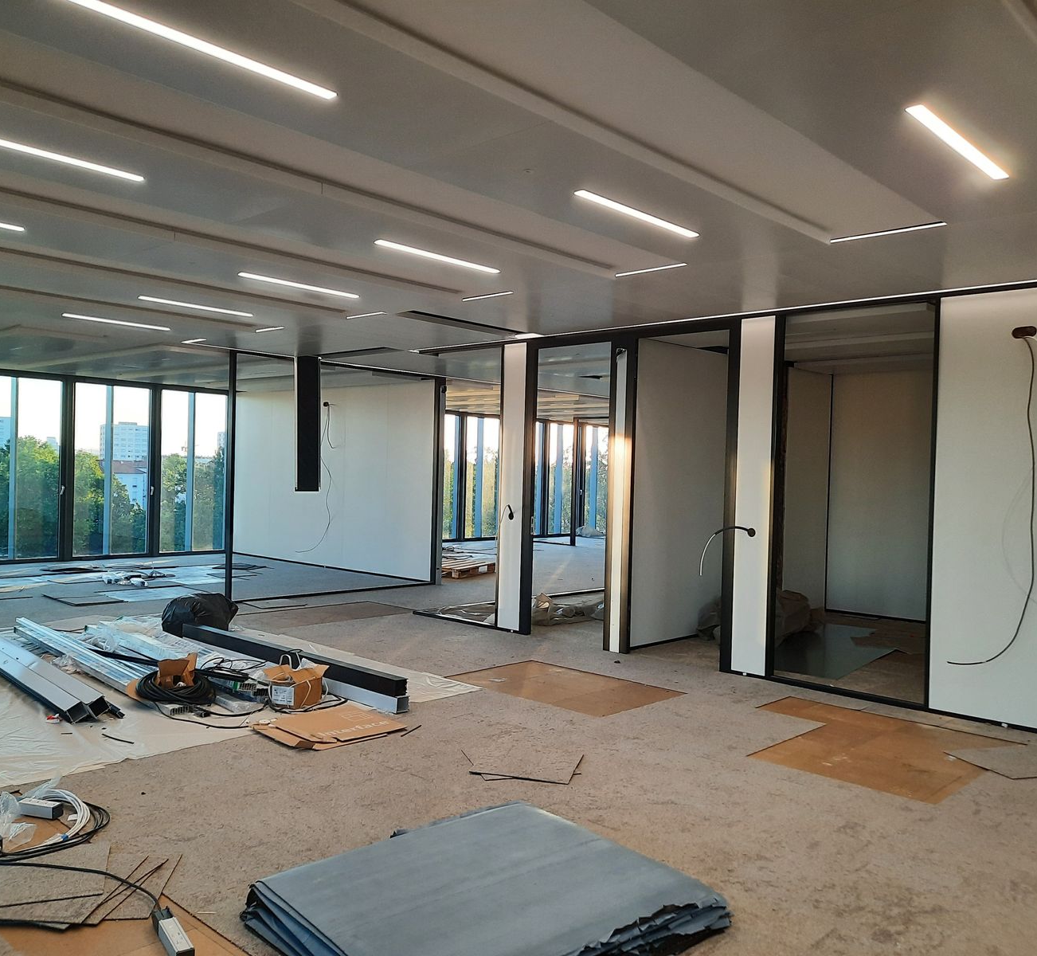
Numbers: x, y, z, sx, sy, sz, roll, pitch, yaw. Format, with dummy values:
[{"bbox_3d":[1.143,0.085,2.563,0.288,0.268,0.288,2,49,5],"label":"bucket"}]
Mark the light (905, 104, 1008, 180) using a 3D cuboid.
[{"bbox_3d":[1.734,-1.300,3.598,0.065,0.040,0.980,2,0,43],"label":"light"}]

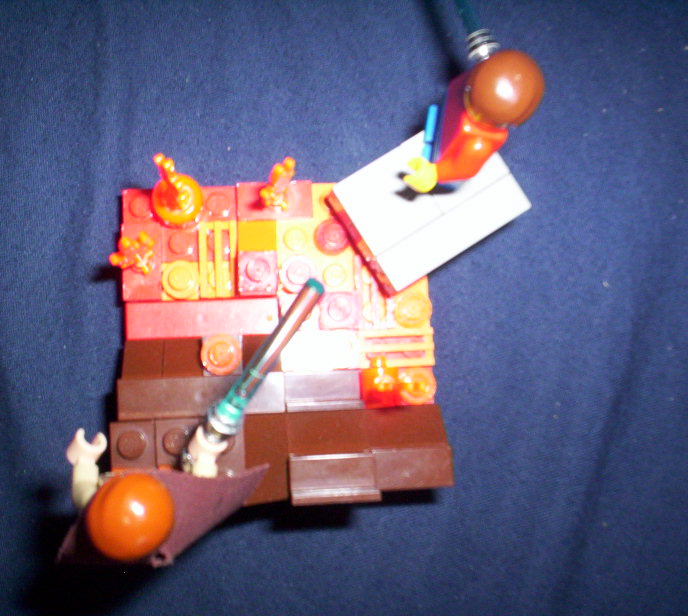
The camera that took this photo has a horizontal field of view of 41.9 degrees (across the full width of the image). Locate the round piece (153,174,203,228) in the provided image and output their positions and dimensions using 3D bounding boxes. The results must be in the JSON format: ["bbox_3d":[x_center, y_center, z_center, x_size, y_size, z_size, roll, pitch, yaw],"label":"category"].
[{"bbox_3d":[-0.034,-0.022,0.186,0.010,0.008,0.010,0,86,-5],"label":"round piece"}]

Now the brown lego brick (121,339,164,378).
[{"bbox_3d":[-0.041,0.010,0.184,0.008,0.007,0.008,-2,85,-5],"label":"brown lego brick"}]

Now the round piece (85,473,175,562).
[{"bbox_3d":[-0.031,0.030,0.129,0.013,0.011,0.013,1,85,-6],"label":"round piece"}]

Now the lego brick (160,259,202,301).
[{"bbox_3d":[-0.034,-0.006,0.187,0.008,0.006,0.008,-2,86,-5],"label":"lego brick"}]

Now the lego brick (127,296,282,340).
[{"bbox_3d":[-0.030,0.002,0.193,0.032,0.003,0.008,-2,86,-5],"label":"lego brick"}]

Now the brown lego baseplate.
[{"bbox_3d":[-0.011,0.028,0.174,0.064,0.023,0.016,-2,85,-6],"label":"brown lego baseplate"}]

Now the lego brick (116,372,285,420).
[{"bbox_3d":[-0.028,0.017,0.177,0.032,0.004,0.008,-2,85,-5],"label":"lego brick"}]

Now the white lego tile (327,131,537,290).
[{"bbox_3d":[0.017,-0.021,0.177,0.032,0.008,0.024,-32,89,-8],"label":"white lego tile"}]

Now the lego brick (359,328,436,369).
[{"bbox_3d":[0.011,0.009,0.189,0.016,0.004,0.008,-2,85,-6],"label":"lego brick"}]

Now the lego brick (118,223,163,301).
[{"bbox_3d":[-0.042,-0.009,0.187,0.008,0.003,0.016,-2,85,-6],"label":"lego brick"}]

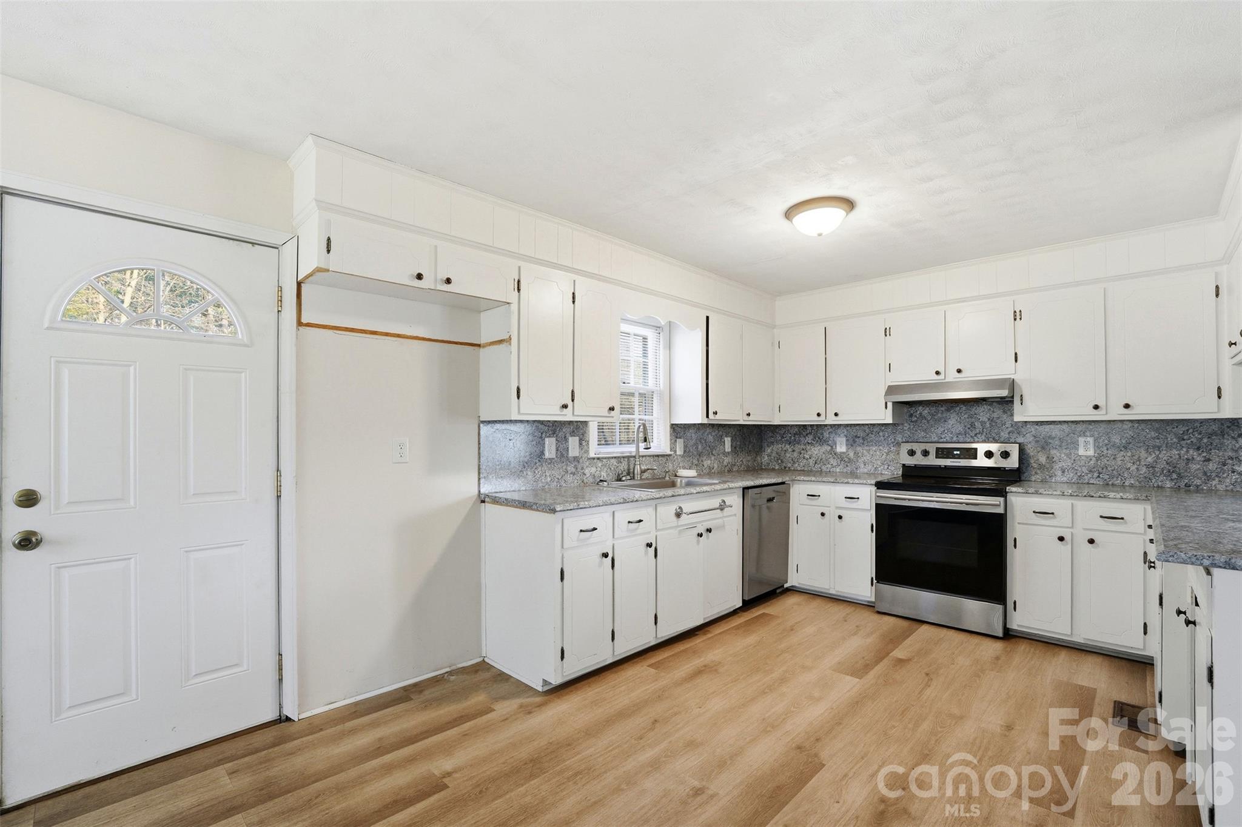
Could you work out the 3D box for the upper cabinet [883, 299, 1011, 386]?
[{"bbox_3d":[2.485,-0.503,3.885,0.772,0.545,0.300,-2,-3,45],"label":"upper cabinet"}]

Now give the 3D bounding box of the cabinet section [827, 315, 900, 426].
[{"bbox_3d":[1.968,-0.332,4.179,0.499,0.821,0.343,-1,-2,43],"label":"cabinet section"}]

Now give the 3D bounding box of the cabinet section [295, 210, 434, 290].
[{"bbox_3d":[-1.146,-0.680,2.337,0.469,0.219,0.343,1,-2,-44],"label":"cabinet section"}]

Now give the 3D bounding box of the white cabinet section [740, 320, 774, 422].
[{"bbox_3d":[1.043,-0.326,4.443,0.508,0.821,0.343,1,-2,-44],"label":"white cabinet section"}]

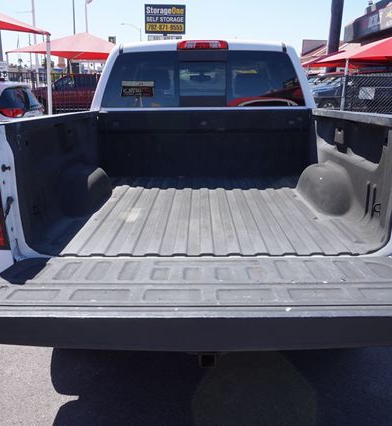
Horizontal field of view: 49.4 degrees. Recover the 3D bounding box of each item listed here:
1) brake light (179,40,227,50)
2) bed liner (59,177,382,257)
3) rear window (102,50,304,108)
[{"bbox_3d":[0.061,-1.363,3.471,0.410,0.085,0.090,0,16,1],"label":"brake light"},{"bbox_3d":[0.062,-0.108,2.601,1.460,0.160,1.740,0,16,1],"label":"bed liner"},{"bbox_3d":[0.060,-1.072,3.438,1.600,0.450,0.120,0,16,1],"label":"rear window"}]

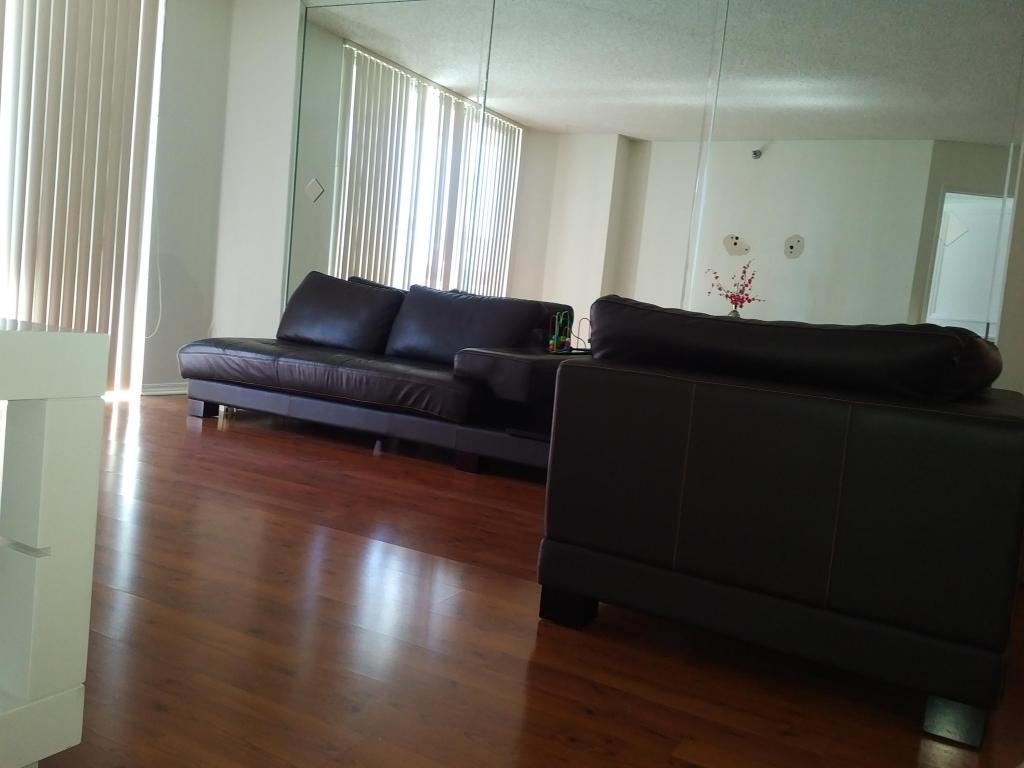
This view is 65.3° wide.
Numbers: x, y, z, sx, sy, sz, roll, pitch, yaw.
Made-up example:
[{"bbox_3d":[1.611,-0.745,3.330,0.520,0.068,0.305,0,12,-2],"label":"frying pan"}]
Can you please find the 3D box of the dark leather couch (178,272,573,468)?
[{"bbox_3d":[-0.660,-0.139,4.402,2.439,0.884,0.945,8,5,30],"label":"dark leather couch"}]

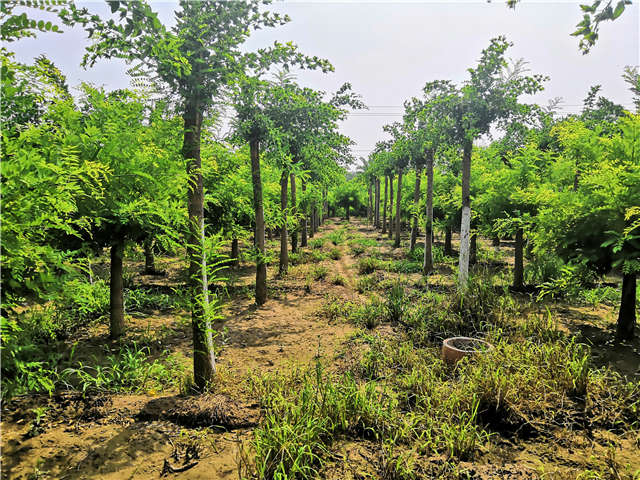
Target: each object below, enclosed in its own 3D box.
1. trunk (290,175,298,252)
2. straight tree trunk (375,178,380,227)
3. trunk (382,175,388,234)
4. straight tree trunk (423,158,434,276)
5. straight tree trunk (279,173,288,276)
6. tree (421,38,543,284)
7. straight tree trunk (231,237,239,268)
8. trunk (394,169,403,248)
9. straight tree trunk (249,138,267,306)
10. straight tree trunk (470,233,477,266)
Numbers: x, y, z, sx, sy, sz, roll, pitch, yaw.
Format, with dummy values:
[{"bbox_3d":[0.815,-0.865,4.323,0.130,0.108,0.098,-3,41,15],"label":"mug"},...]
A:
[{"bbox_3d":[-0.737,-0.795,14.149,0.140,2.324,0.140,-1,5,-3],"label":"trunk"},{"bbox_3d":[2.820,-1.762,24.167,0.160,2.415,0.160,1,5,7],"label":"straight tree trunk"},{"bbox_3d":[2.901,-1.596,22.059,0.150,2.658,0.150,2,5,7],"label":"trunk"},{"bbox_3d":[2.200,-0.508,9.984,0.165,2.378,0.165,1,5,12],"label":"straight tree trunk"},{"bbox_3d":[-0.718,-0.350,10.000,0.135,2.100,0.135,0,5,-4],"label":"straight tree trunk"},{"bbox_3d":[2.555,-1.114,7.790,1.874,3.976,2.000,0,5,0],"label":"tree"},{"bbox_3d":[-1.852,0.267,10.833,0.145,0.688,0.145,-1,5,-10],"label":"straight tree trunk"},{"bbox_3d":[2.479,-0.986,15.617,0.140,2.472,0.140,2,5,9],"label":"trunk"},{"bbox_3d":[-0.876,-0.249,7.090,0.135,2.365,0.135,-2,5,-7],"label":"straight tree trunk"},{"bbox_3d":[3.432,0.208,11.143,0.145,0.752,0.145,2,5,17],"label":"straight tree trunk"}]

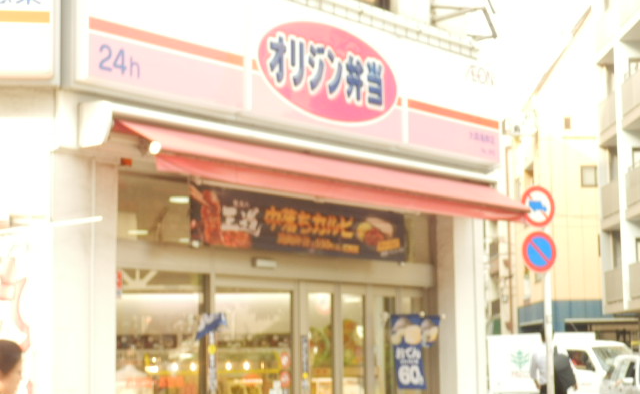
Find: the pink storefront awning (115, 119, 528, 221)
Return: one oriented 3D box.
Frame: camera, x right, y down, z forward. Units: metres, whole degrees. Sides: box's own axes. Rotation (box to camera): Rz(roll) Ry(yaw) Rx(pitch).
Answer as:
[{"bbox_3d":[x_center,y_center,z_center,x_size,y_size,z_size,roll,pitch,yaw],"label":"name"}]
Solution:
[{"bbox_3d":[0.284,-0.124,13.366,0.395,0.397,5.660,-5,-7,33],"label":"pink storefront awning"}]

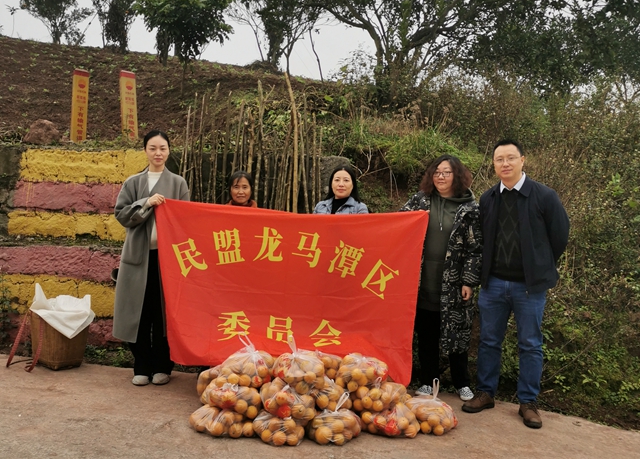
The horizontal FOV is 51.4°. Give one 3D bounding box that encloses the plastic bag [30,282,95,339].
[{"bbox_3d":[-1.811,0.577,4.680,0.400,0.370,0.350,1,1,-11],"label":"plastic bag"}]

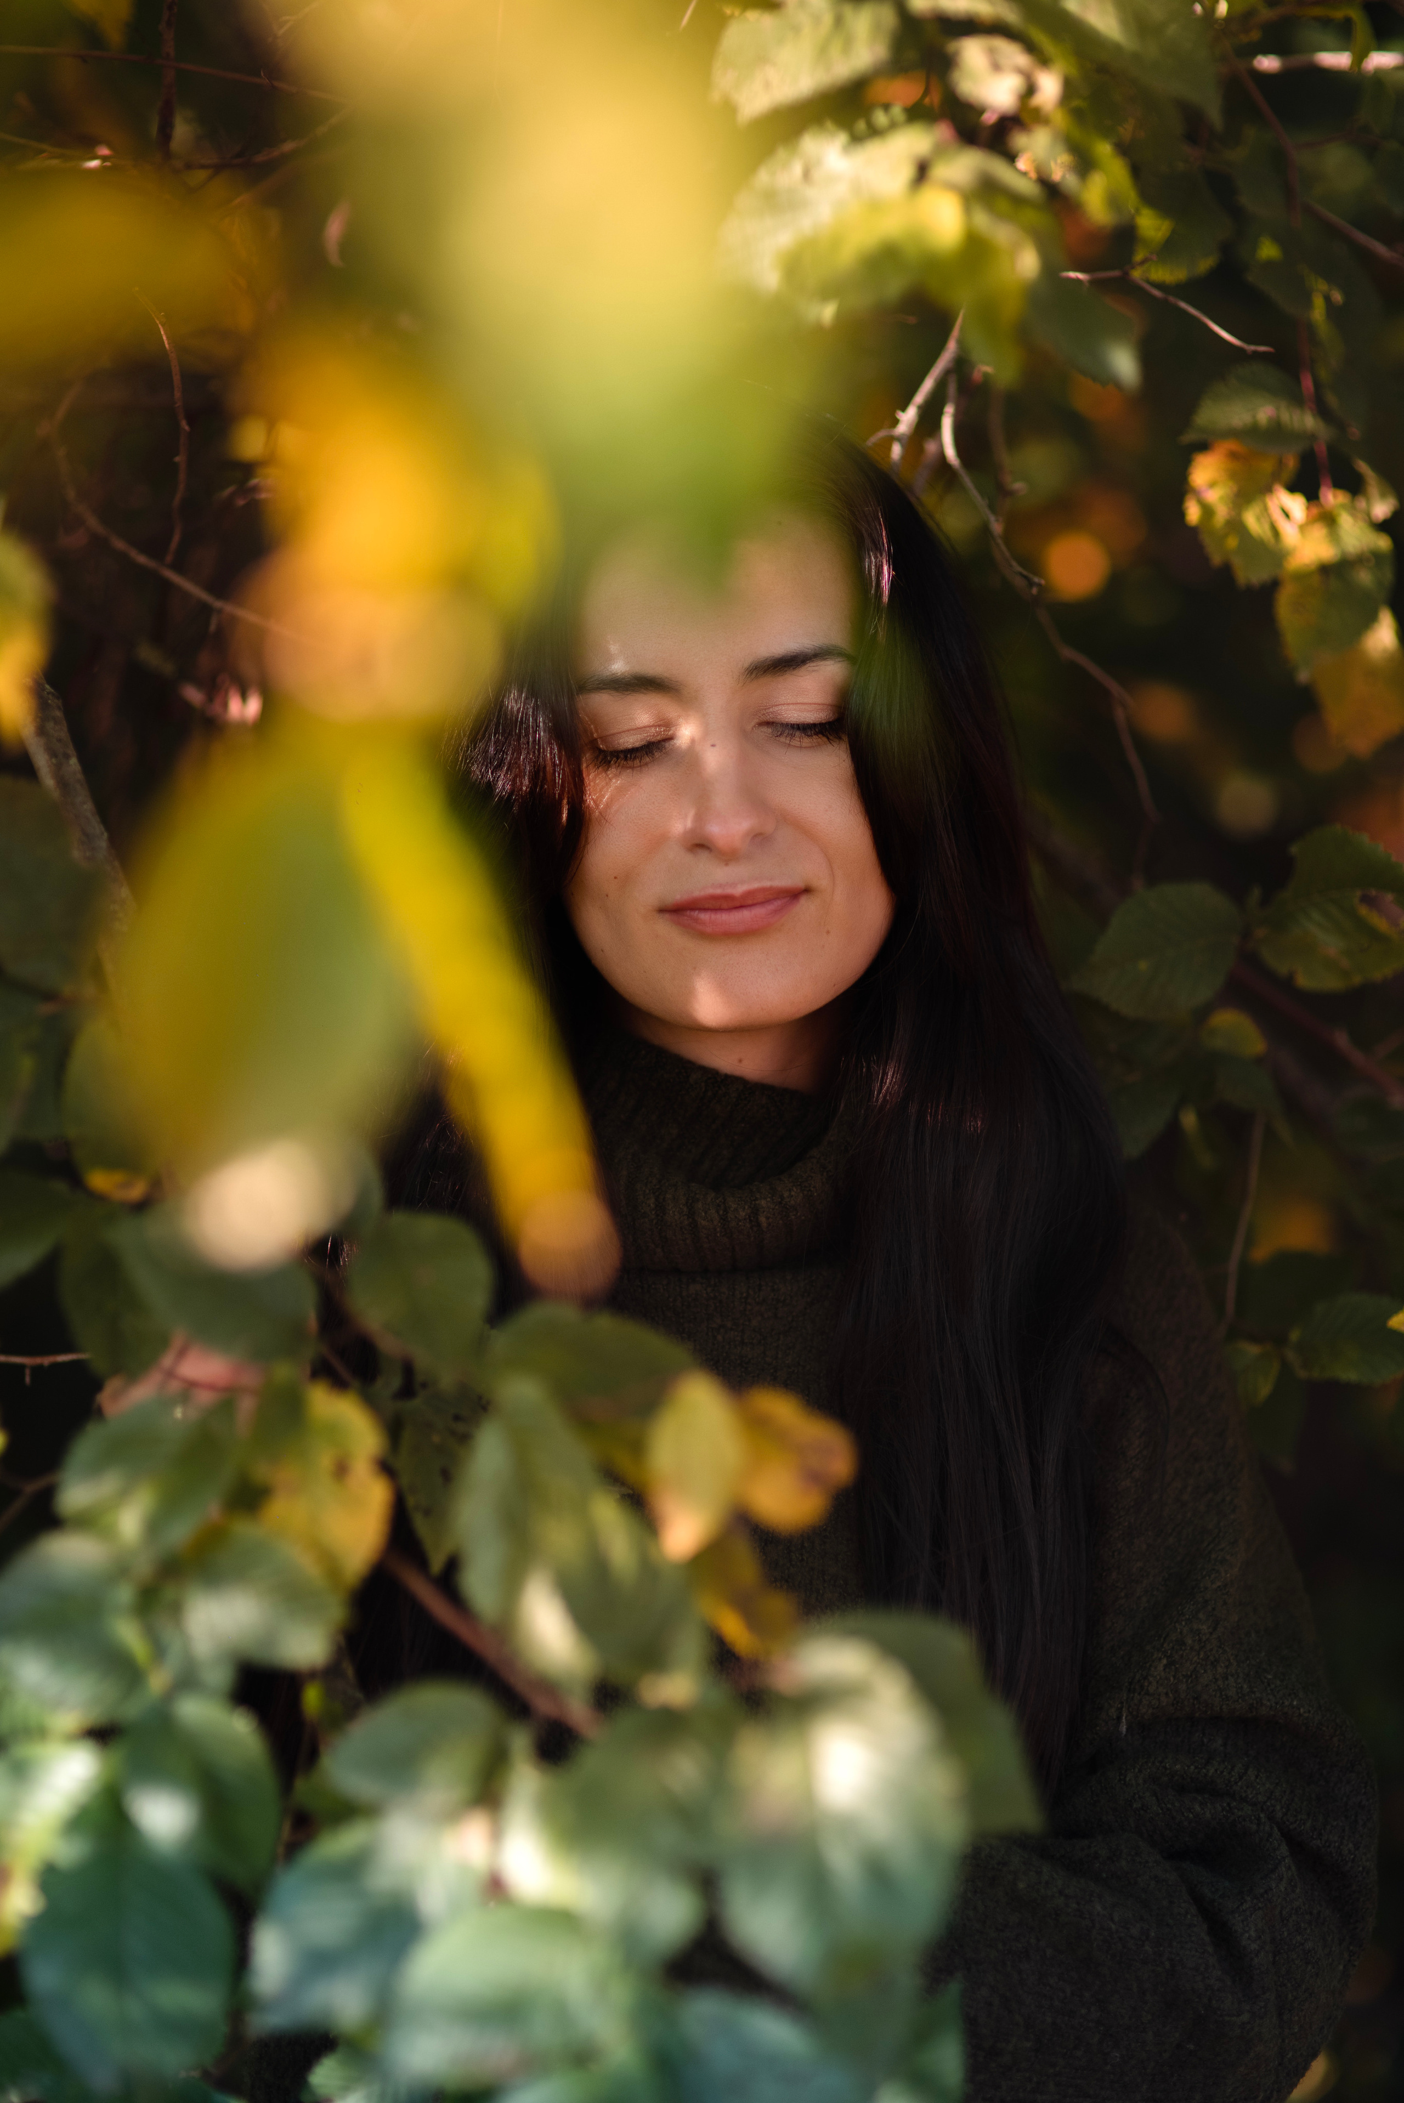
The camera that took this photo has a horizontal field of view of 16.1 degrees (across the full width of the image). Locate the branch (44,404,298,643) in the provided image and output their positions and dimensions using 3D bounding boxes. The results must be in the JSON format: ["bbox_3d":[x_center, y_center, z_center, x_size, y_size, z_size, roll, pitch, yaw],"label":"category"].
[{"bbox_3d":[-0.208,-0.207,1.950,0.102,0.096,0.050,0,2,0],"label":"branch"}]

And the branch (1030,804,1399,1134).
[{"bbox_3d":[0.206,-0.032,2.000,0.155,0.134,0.100,0,2,6],"label":"branch"}]

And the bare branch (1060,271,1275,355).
[{"bbox_3d":[0.176,-0.280,1.880,0.082,0.032,0.025,0,0,0],"label":"bare branch"}]

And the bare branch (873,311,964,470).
[{"bbox_3d":[0.082,-0.249,1.870,0.034,0.062,0.022,0,0,0],"label":"bare branch"}]

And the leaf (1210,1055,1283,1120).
[{"bbox_3d":[0.213,0.013,1.950,0.031,0.030,0.014,0,0,0],"label":"leaf"}]

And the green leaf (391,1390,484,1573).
[{"bbox_3d":[-0.088,0.145,1.680,0.038,0.065,0.022,0,2,6],"label":"green leaf"}]

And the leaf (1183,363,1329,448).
[{"bbox_3d":[0.210,-0.245,1.880,0.056,0.034,0.035,0,2,6],"label":"leaf"}]

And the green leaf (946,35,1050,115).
[{"bbox_3d":[0.107,-0.354,1.800,0.038,0.030,0.025,0,2,0],"label":"green leaf"}]

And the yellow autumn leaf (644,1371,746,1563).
[{"bbox_3d":[-0.002,0.124,1.480,0.029,0.055,0.016,0,0,0],"label":"yellow autumn leaf"}]

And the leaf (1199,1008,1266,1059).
[{"bbox_3d":[0.207,-0.007,1.940,0.027,0.021,0.012,0,0,0],"label":"leaf"}]

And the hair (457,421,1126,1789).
[{"bbox_3d":[0.027,0.019,1.860,0.265,0.515,0.230,0,2,3],"label":"hair"}]

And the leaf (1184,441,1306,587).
[{"bbox_3d":[0.204,-0.203,1.870,0.047,0.055,0.030,0,2,6],"label":"leaf"}]

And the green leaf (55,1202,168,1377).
[{"bbox_3d":[-0.189,0.078,1.600,0.038,0.056,0.018,0,0,0],"label":"green leaf"}]

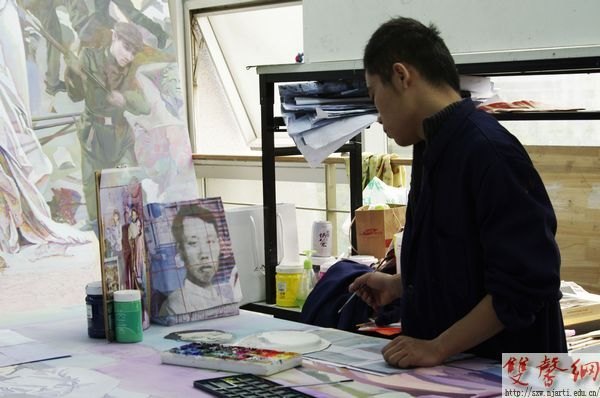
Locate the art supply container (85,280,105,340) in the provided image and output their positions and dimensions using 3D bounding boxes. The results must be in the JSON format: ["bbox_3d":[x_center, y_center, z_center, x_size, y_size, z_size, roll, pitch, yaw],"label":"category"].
[{"bbox_3d":[-0.440,0.248,2.800,0.078,0.116,0.078,-2,5,0],"label":"art supply container"}]

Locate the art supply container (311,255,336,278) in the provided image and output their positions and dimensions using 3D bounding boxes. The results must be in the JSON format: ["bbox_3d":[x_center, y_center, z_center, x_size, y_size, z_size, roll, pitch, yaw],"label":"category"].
[{"bbox_3d":[0.074,0.247,4.000,0.081,0.116,0.081,-2,5,0],"label":"art supply container"}]

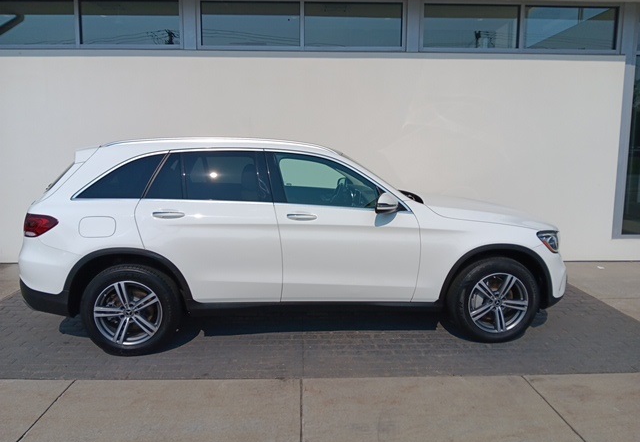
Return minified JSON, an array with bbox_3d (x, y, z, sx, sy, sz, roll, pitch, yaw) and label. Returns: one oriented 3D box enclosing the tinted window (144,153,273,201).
[{"bbox_3d":[-0.839,-0.350,3.692,0.930,0.385,0.080,-1,-10,-5],"label":"tinted window"}]

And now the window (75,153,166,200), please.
[{"bbox_3d":[-1.493,-0.343,3.647,0.630,0.370,0.080,-1,-10,-5],"label":"window"}]

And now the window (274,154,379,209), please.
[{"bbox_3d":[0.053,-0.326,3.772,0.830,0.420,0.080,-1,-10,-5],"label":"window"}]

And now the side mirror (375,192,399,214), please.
[{"bbox_3d":[0.503,-0.136,3.631,0.150,0.158,0.210,-1,7,-5],"label":"side mirror"}]

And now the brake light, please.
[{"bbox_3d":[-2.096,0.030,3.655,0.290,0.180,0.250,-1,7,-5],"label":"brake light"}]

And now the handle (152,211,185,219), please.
[{"bbox_3d":[-1.120,-0.044,3.564,0.235,0.055,0.055,-1,7,-5],"label":"handle"}]

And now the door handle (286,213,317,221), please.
[{"bbox_3d":[-0.134,-0.029,3.650,0.232,0.055,0.055,-1,7,-5],"label":"door handle"}]

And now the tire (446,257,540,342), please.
[{"bbox_3d":[1.417,0.639,3.955,0.735,0.730,0.240,-1,7,-5],"label":"tire"}]

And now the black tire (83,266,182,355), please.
[{"bbox_3d":[-1.446,0.673,3.713,0.735,0.730,0.240,-1,7,-5],"label":"black tire"}]

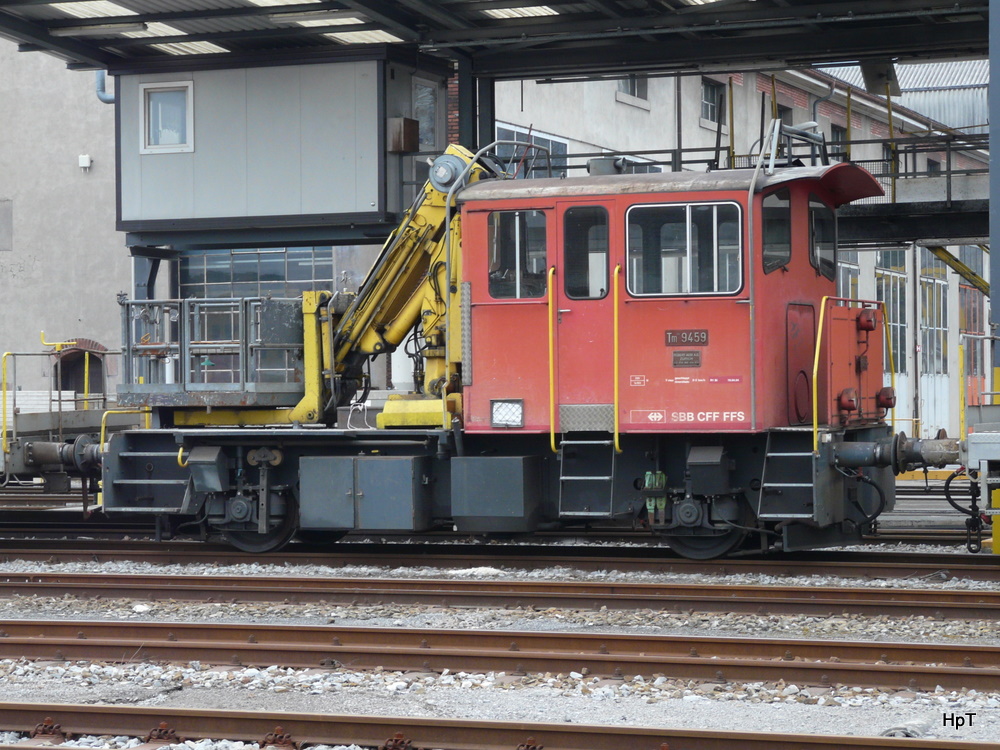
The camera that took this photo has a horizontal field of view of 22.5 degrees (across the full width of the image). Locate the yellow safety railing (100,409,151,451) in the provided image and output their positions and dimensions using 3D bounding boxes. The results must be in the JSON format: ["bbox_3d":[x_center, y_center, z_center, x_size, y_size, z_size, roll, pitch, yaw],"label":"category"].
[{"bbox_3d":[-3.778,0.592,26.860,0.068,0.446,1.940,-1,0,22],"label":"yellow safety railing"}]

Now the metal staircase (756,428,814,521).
[{"bbox_3d":[2.684,0.938,23.383,0.543,0.825,0.417,-1,0,22],"label":"metal staircase"}]

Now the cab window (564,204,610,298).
[{"bbox_3d":[0.826,-1.161,23.918,0.456,0.883,0.058,-1,0,22],"label":"cab window"}]

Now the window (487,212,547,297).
[{"bbox_3d":[0.170,-1.156,24.179,0.611,0.844,0.058,-1,0,22],"label":"window"}]

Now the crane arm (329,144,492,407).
[{"bbox_3d":[-0.931,-1.013,26.245,1.630,2.697,0.679,-1,0,22],"label":"crane arm"}]

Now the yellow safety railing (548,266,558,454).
[{"bbox_3d":[0.506,-0.141,23.964,0.049,1.794,0.126,-1,0,22],"label":"yellow safety railing"}]

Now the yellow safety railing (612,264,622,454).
[{"bbox_3d":[1.110,-0.149,23.724,0.049,1.794,0.126,-1,0,22],"label":"yellow safety railing"}]

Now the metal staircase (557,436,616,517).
[{"bbox_3d":[0.842,0.970,23.949,0.543,0.776,0.242,-1,0,22],"label":"metal staircase"}]

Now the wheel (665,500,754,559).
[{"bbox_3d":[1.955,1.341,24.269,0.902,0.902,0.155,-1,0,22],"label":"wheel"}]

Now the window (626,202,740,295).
[{"bbox_3d":[1.730,-1.178,23.559,1.145,0.873,0.058,-1,0,22],"label":"window"}]

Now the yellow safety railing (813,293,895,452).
[{"bbox_3d":[3.470,-0.009,24.498,0.078,1.494,3.104,-1,0,22],"label":"yellow safety railing"}]

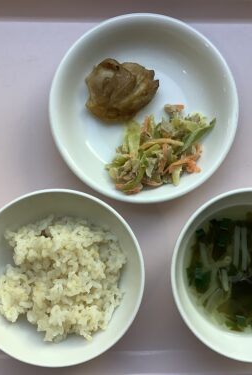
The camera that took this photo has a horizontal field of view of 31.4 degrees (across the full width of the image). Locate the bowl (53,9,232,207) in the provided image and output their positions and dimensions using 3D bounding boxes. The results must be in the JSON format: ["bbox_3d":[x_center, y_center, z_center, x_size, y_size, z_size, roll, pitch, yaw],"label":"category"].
[{"bbox_3d":[0.014,-0.060,0.358,0.143,0.036,0.143,0,88,-1],"label":"bowl"}]

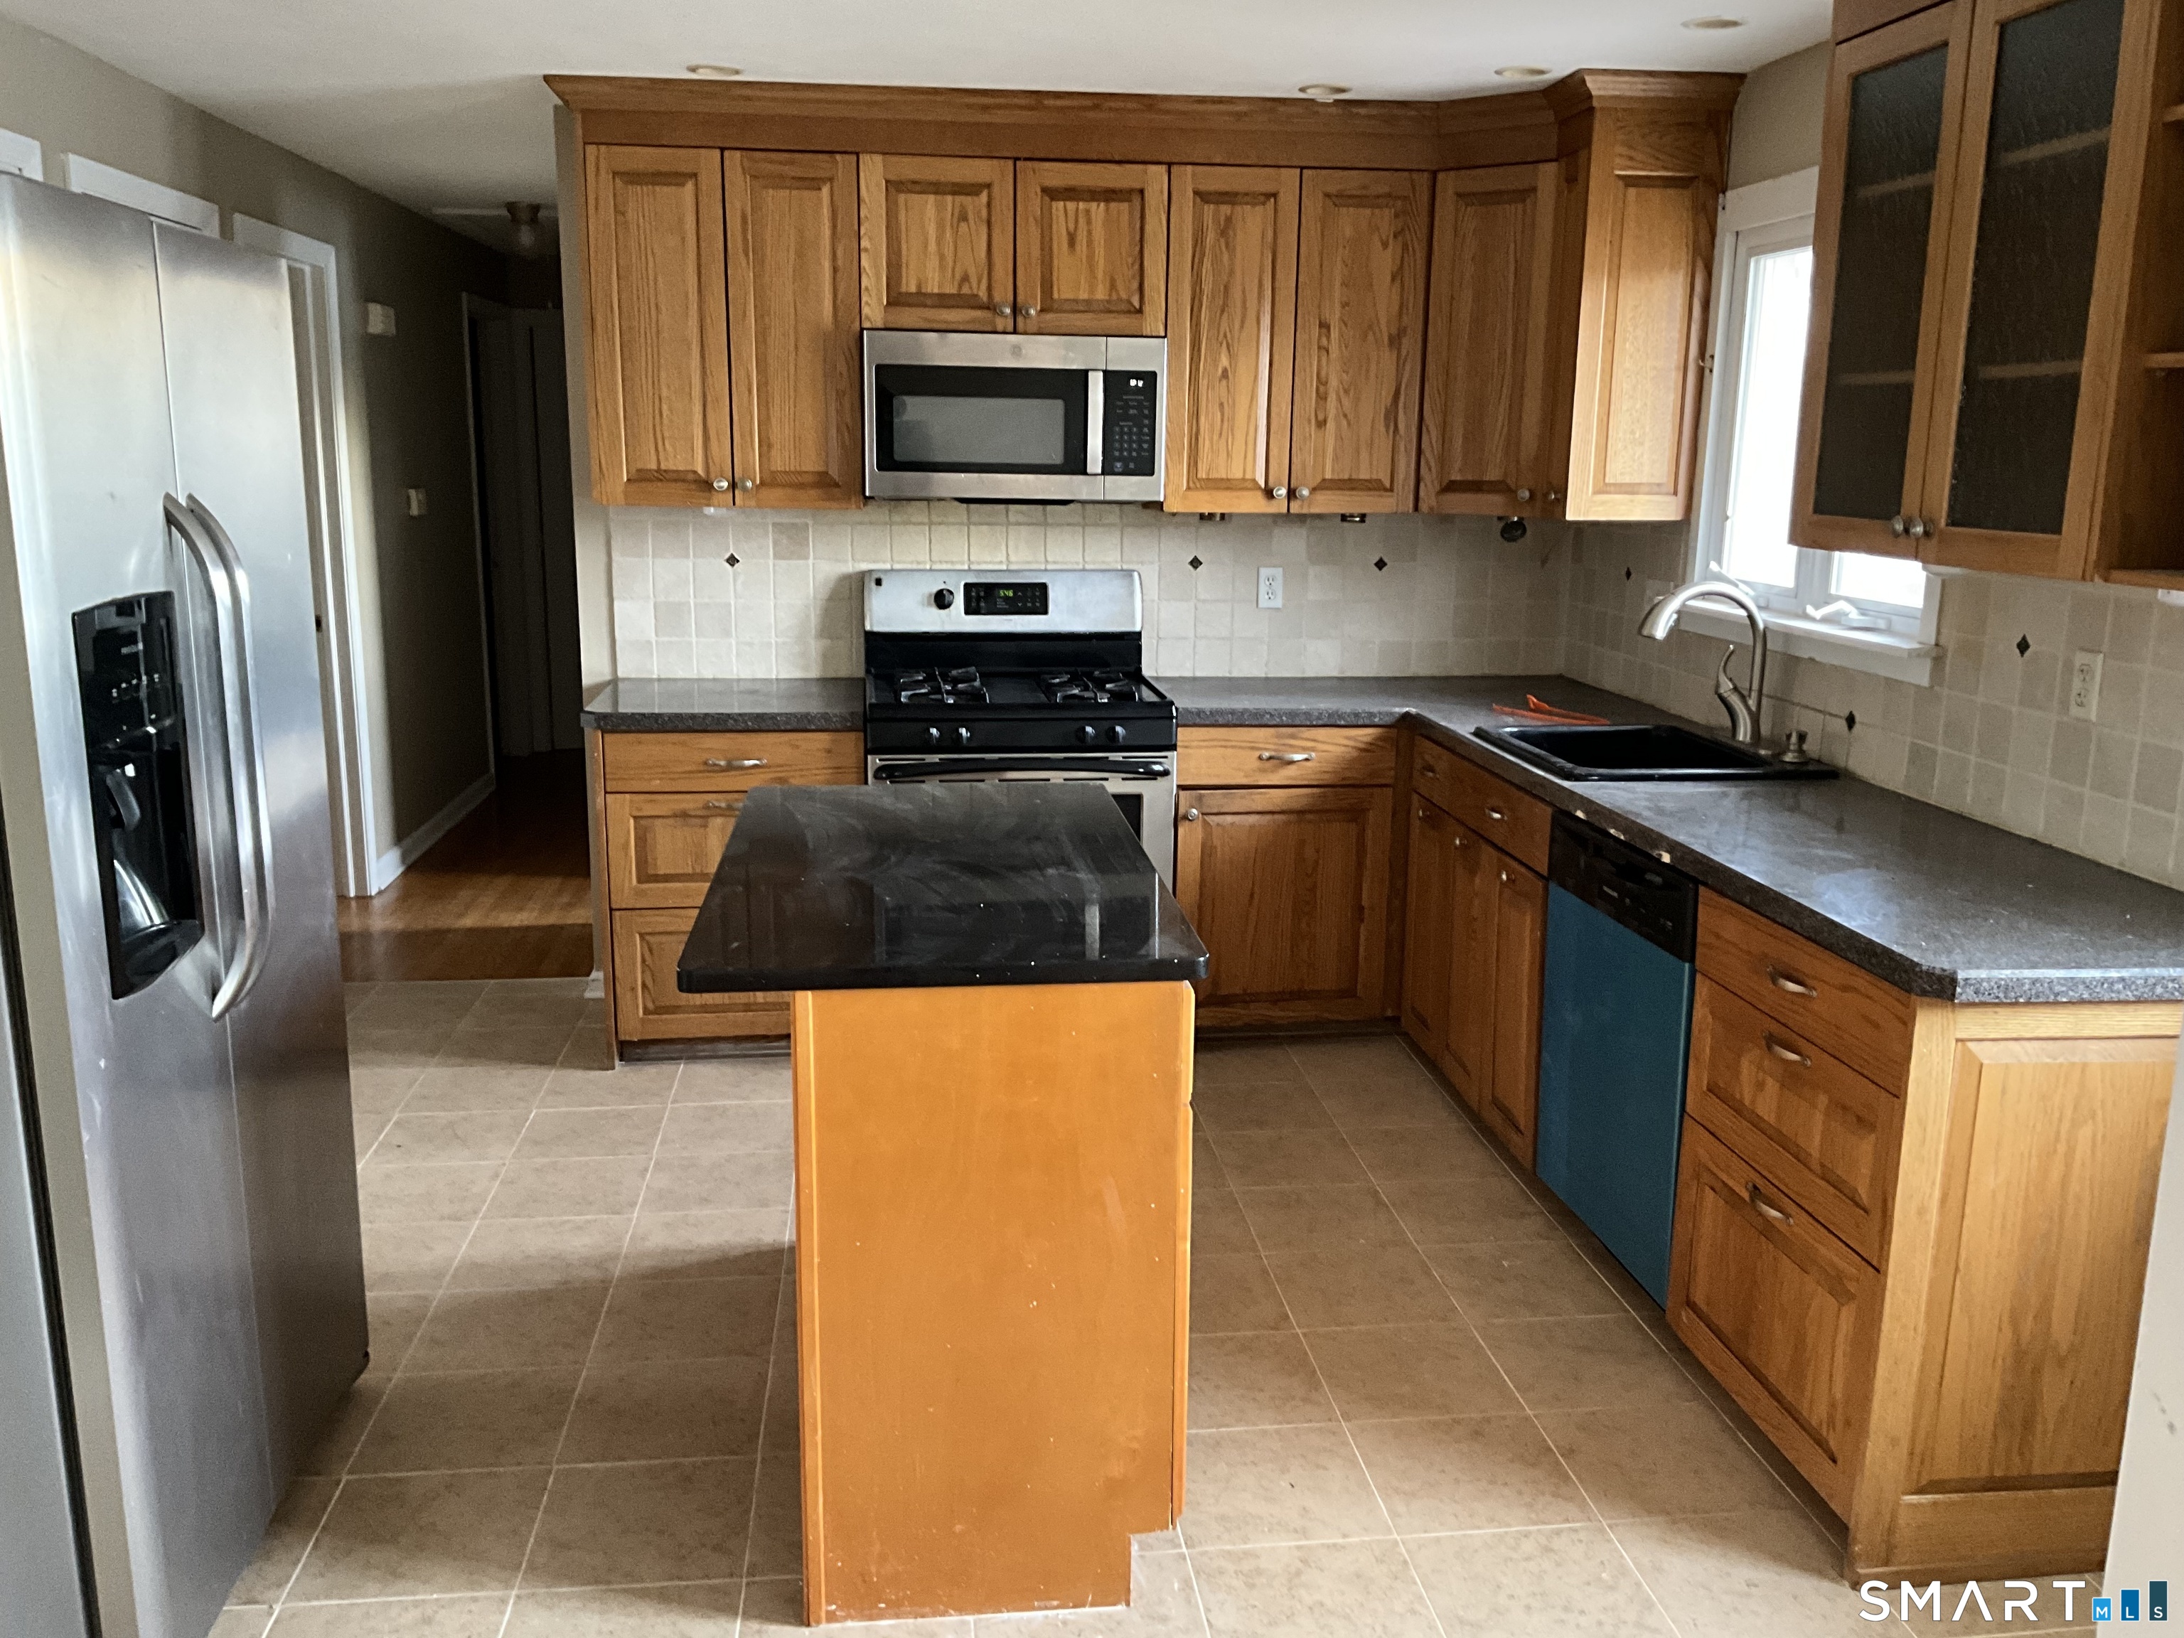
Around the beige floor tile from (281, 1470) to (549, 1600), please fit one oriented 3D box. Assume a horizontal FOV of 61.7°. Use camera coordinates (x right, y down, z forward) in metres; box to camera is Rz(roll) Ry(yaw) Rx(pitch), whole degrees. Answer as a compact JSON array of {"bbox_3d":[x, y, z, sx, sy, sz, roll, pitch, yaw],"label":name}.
[{"bbox_3d":[-0.952,1.024,2.612,0.305,0.010,0.305,-1,12,-6],"label":"beige floor tile"}]

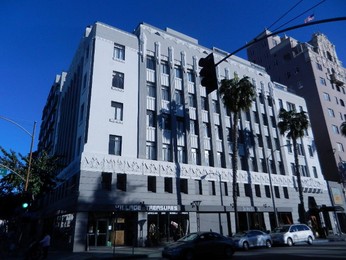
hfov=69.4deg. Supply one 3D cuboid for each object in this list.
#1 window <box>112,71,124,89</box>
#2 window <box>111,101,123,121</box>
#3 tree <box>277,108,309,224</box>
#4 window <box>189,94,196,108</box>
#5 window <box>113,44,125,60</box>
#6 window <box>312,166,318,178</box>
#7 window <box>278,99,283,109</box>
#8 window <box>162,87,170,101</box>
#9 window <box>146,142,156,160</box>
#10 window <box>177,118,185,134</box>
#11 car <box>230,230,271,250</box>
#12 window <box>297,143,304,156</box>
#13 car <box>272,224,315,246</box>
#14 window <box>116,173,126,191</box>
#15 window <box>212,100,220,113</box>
[{"bbox_3d":[-5.685,-5.197,26.245,1.250,1.900,0.200,11,-24,-30],"label":"window"},{"bbox_3d":[-5.497,-1.851,24.655,1.204,1.888,0.220,11,-24,-29],"label":"window"},{"bbox_3d":[15.469,4.632,29.802,4.000,15.529,4.000,11,-24,-30],"label":"tree"},{"bbox_3d":[2.502,-3.794,32.476,1.120,1.980,0.150,11,-24,-30],"label":"window"},{"bbox_3d":[-6.144,-8.974,28.859,1.320,1.950,0.200,11,-23,-30],"label":"window"},{"bbox_3d":[22.471,6.726,39.371,0.825,1.910,0.220,11,-24,-29],"label":"window"},{"bbox_3d":[18.411,-4.063,42.596,0.980,2.050,0.150,11,-24,-30],"label":"window"},{"bbox_3d":[-0.820,-4.413,30.701,1.160,1.920,0.200,11,-23,-30],"label":"window"},{"bbox_3d":[-2.300,2.117,25.530,1.085,1.888,0.220,11,-24,-29],"label":"window"},{"bbox_3d":[0.947,-0.565,30.197,1.120,1.980,0.150,11,-24,-30],"label":"window"},{"bbox_3d":[6.931,9.999,22.977,4.500,1.450,1.780,11,-23,-30],"label":"car"},{"bbox_3d":[22.007,3.426,42.995,1.650,2.110,0.200,11,-23,-30],"label":"window"},{"bbox_3d":[10.843,9.701,23.212,5.000,1.750,1.950,11,-24,-30],"label":"car"},{"bbox_3d":[-4.898,4.984,23.881,0.970,1.664,0.150,11,-24,-30],"label":"window"},{"bbox_3d":[5.510,-3.106,32.672,1.085,1.866,0.220,11,-24,-29],"label":"window"}]

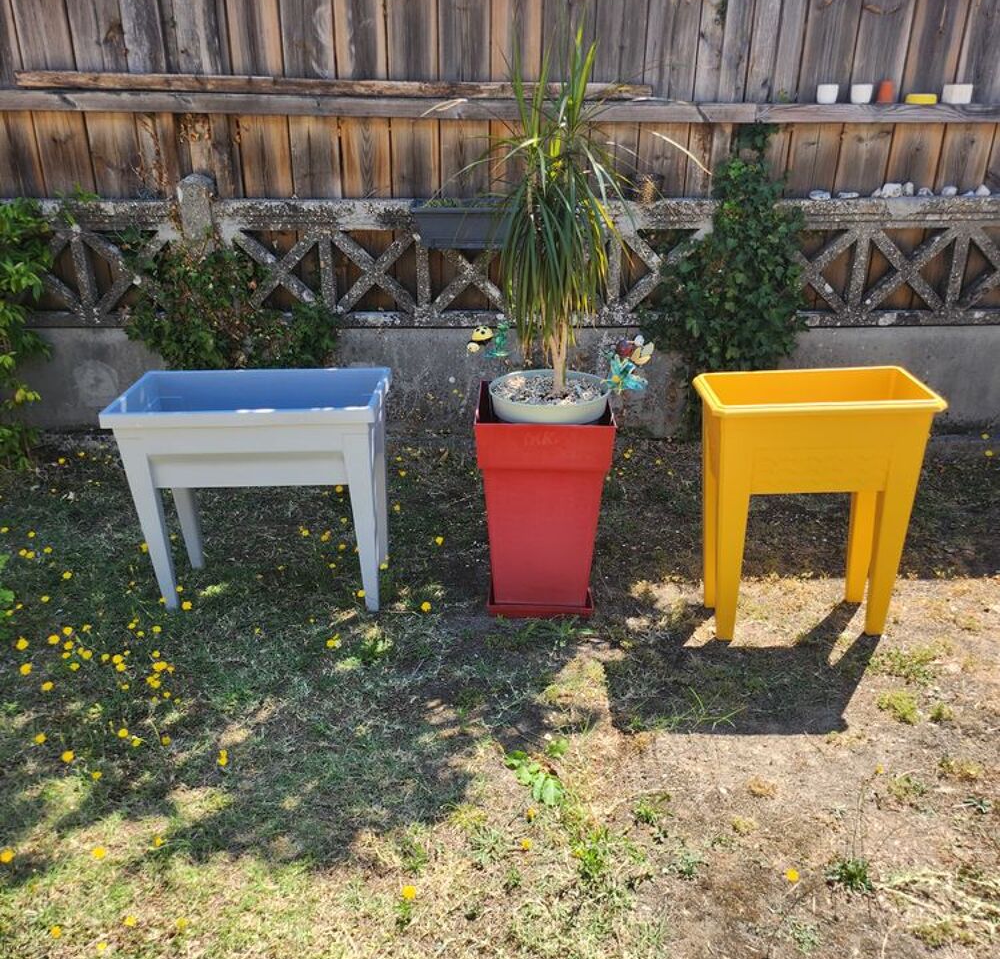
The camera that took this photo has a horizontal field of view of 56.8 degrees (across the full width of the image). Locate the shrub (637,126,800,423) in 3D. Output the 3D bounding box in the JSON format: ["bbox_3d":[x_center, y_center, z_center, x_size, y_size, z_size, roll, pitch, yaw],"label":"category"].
[{"bbox_3d":[0.875,-0.735,3.732,0.640,1.330,0.350,1,25,0],"label":"shrub"}]

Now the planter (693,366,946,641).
[{"bbox_3d":[0.871,0.092,2.671,0.589,0.750,0.306,-2,25,2],"label":"planter"}]

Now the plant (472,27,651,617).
[{"bbox_3d":[0.155,-0.384,2.642,0.460,1.630,0.440,1,25,0],"label":"plant"}]

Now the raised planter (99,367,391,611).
[{"bbox_3d":[-0.704,0.045,2.812,0.749,0.670,0.364,0,25,1],"label":"raised planter"}]

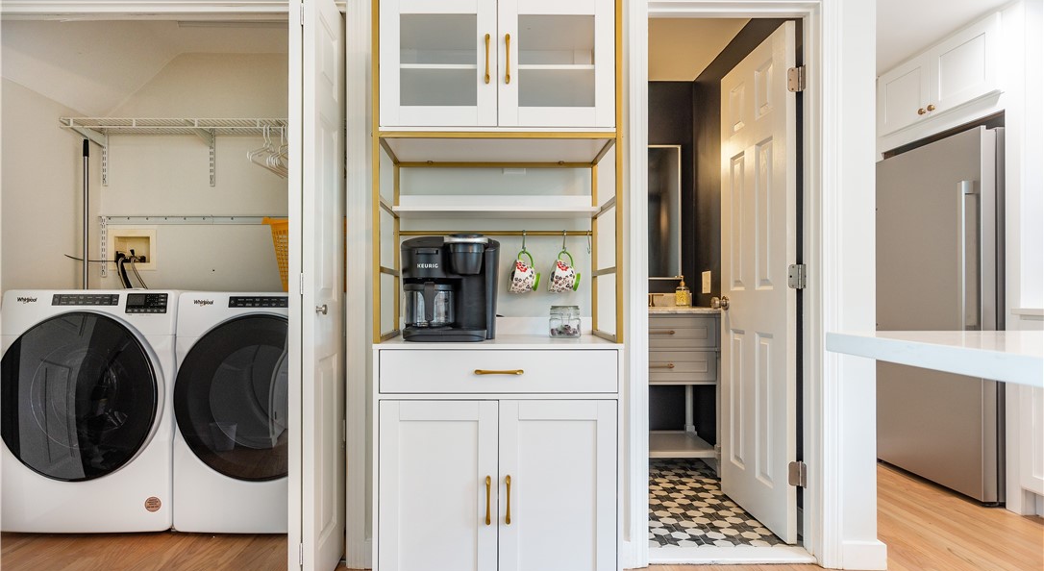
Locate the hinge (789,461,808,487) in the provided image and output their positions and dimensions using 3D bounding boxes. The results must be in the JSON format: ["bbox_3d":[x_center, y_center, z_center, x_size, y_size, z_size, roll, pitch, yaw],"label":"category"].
[{"bbox_3d":[1.065,0.730,2.235,0.058,0.100,0.045,0,-1,-2],"label":"hinge"}]

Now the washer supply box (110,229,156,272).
[{"bbox_3d":[-2.108,-0.190,3.170,0.260,0.222,0.090,0,-1,-2],"label":"washer supply box"}]

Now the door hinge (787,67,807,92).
[{"bbox_3d":[1.059,-0.794,2.235,0.058,0.097,0.045,0,-1,-2],"label":"door hinge"}]

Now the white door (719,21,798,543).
[{"bbox_3d":[1.026,-0.006,2.556,0.040,2.030,0.605,0,-1,-4],"label":"white door"}]

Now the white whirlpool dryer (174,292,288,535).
[{"bbox_3d":[-1.085,0.523,2.735,0.686,0.985,0.780,0,-1,-2],"label":"white whirlpool dryer"}]

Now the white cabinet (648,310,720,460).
[{"bbox_3d":[0.680,0.577,3.325,0.760,0.900,0.540,0,-1,-2],"label":"white cabinet"}]

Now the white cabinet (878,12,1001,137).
[{"bbox_3d":[2.490,-1.085,3.140,0.580,0.365,0.860,0,-1,-4],"label":"white cabinet"}]

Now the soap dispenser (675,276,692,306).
[{"bbox_3d":[0.952,0.036,3.420,0.088,0.178,0.085,0,-1,-14],"label":"soap dispenser"}]

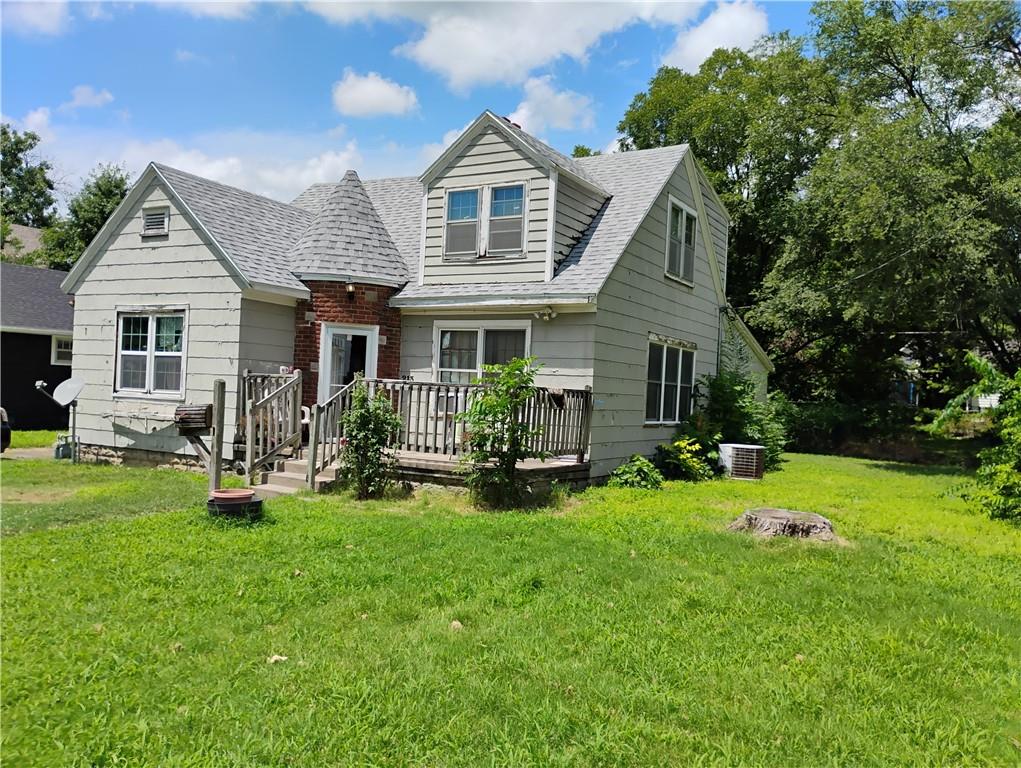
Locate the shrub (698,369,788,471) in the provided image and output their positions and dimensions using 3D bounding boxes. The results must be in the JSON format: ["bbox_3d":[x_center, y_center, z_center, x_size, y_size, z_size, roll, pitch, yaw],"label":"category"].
[{"bbox_3d":[4.397,0.670,15.600,1.680,1.900,1.600,2,-1,0],"label":"shrub"}]

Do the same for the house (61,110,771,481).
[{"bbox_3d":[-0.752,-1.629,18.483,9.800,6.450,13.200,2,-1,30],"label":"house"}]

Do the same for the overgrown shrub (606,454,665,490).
[{"bbox_3d":[1.814,1.263,12.000,0.830,0.500,0.750,2,-1,0],"label":"overgrown shrub"}]

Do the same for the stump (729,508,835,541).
[{"bbox_3d":[2.967,1.527,9.050,1.100,0.240,1.000,2,-1,0],"label":"stump"}]

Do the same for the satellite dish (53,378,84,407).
[{"bbox_3d":[-7.966,0.135,14.900,0.580,0.600,0.200,2,-20,37],"label":"satellite dish"}]

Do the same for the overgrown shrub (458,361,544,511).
[{"bbox_3d":[-0.102,0.603,10.500,1.100,1.850,1.050,2,-1,0],"label":"overgrown shrub"}]

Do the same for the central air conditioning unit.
[{"bbox_3d":[3.929,1.286,13.975,0.620,0.580,0.620,2,-1,30],"label":"central air conditioning unit"}]

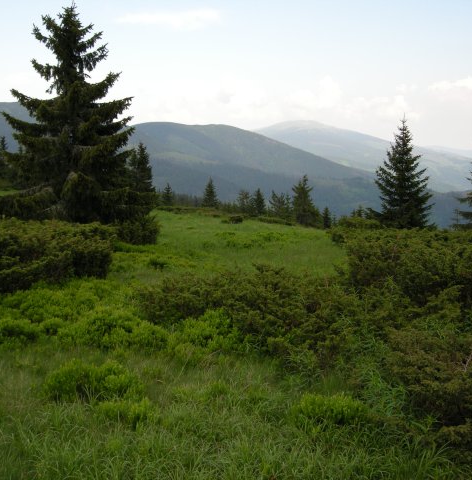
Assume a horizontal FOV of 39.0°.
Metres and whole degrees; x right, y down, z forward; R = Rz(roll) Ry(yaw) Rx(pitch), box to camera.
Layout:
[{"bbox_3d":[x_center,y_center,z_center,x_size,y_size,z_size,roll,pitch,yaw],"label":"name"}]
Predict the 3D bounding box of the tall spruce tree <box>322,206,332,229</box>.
[{"bbox_3d":[8.936,-2.148,65.000,0.980,2.250,0.980,0,6,0],"label":"tall spruce tree"}]

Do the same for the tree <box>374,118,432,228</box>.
[{"bbox_3d":[8.077,-3.029,32.000,2.840,5.530,2.840,0,6,0],"label":"tree"}]

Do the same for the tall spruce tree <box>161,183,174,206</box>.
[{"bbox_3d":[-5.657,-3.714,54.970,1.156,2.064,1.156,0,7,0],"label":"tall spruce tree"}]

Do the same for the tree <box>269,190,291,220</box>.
[{"bbox_3d":[4.747,-3.627,71.000,2.560,3.310,2.560,0,6,0],"label":"tree"}]

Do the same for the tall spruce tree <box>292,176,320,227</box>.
[{"bbox_3d":[4.557,-2.545,43.022,1.810,3.363,1.810,0,7,0],"label":"tall spruce tree"}]

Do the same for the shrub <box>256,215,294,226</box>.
[{"bbox_3d":[2.384,-1.176,40.172,2.293,0.727,1.800,0,7,0],"label":"shrub"}]

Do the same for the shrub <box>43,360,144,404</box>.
[{"bbox_3d":[-0.997,0.962,4.658,0.714,0.250,0.520,0,7,0],"label":"shrub"}]

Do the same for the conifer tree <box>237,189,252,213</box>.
[{"bbox_3d":[0.983,-4.280,77.000,1.850,3.120,1.850,0,6,0],"label":"conifer tree"}]

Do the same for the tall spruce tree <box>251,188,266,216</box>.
[{"bbox_3d":[2.648,-4.169,75.000,1.580,3.270,1.580,0,6,0],"label":"tall spruce tree"}]

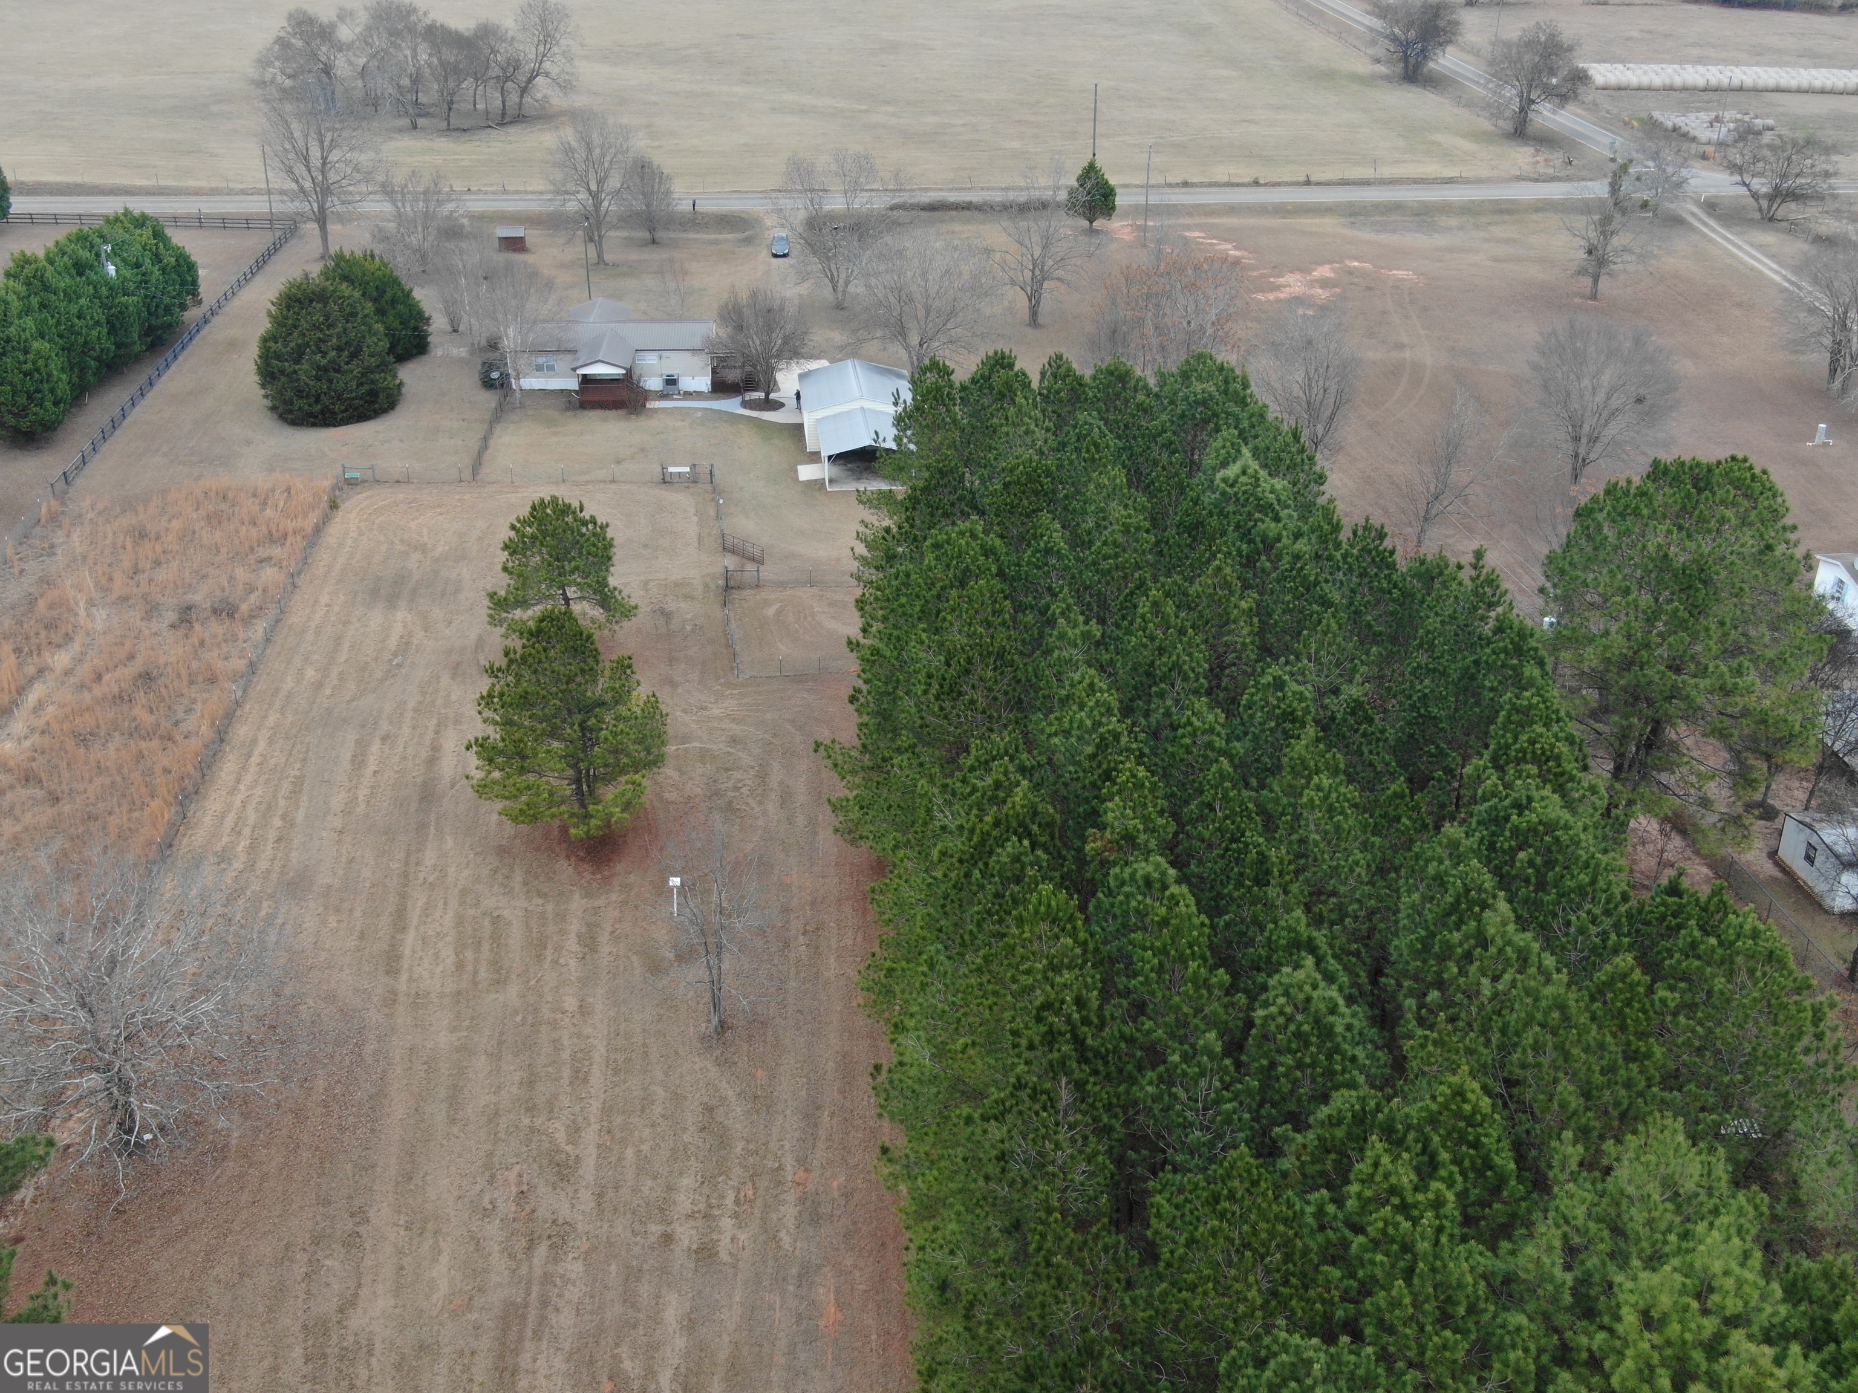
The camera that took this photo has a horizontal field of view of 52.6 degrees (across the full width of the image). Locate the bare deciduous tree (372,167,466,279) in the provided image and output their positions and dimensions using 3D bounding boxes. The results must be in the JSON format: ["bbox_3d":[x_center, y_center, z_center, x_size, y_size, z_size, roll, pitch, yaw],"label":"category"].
[{"bbox_3d":[-46.105,-42.882,169.967,8.401,9.768,8.149,0,26,0],"label":"bare deciduous tree"}]

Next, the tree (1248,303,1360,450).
[{"bbox_3d":[25.011,-21.070,125.345,7.433,10.752,7.210,0,26,0],"label":"tree"}]

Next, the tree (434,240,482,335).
[{"bbox_3d":[-38.355,-33.407,153.372,3.909,7.458,3.792,0,26,0],"label":"tree"}]

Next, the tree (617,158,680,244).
[{"bbox_3d":[-26.830,-47.540,180.270,5.710,8.400,5.530,0,25,0],"label":"tree"}]

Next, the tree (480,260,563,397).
[{"bbox_3d":[-28.940,-26.040,133.220,5.860,10.060,5.680,0,25,0],"label":"tree"}]

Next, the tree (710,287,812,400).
[{"bbox_3d":[-11.880,-24.880,132.840,7.280,8.450,7.060,0,25,0],"label":"tree"}]

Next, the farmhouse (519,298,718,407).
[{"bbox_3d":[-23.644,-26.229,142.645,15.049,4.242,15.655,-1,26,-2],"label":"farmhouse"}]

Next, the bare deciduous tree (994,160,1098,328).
[{"bbox_3d":[9.611,-37.333,154.949,9.077,13.706,8.805,0,26,0],"label":"bare deciduous tree"}]

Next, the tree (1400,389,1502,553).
[{"bbox_3d":[29.690,-12.950,106.880,5.850,9.590,5.680,0,25,0],"label":"tree"}]

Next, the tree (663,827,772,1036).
[{"bbox_3d":[-7.541,8.420,67.043,4.184,8.726,4.058,0,26,0],"label":"tree"}]

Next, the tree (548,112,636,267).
[{"bbox_3d":[-30.520,-46.000,170.830,8.040,13.700,7.800,0,25,0],"label":"tree"}]

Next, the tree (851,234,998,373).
[{"bbox_3d":[-0.320,-28.190,137.190,10.690,10.760,10.370,0,25,0],"label":"tree"}]

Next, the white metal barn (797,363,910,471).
[{"bbox_3d":[-4.470,-18.110,124.100,7.600,3.800,17.000,-2,26,-5],"label":"white metal barn"}]

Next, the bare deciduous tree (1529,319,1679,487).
[{"bbox_3d":[43.144,-18.748,120.311,9.629,11.236,9.341,0,26,0],"label":"bare deciduous tree"}]

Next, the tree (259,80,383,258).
[{"bbox_3d":[-55.840,-48.510,173.160,11.350,16.030,11.010,0,25,0],"label":"tree"}]

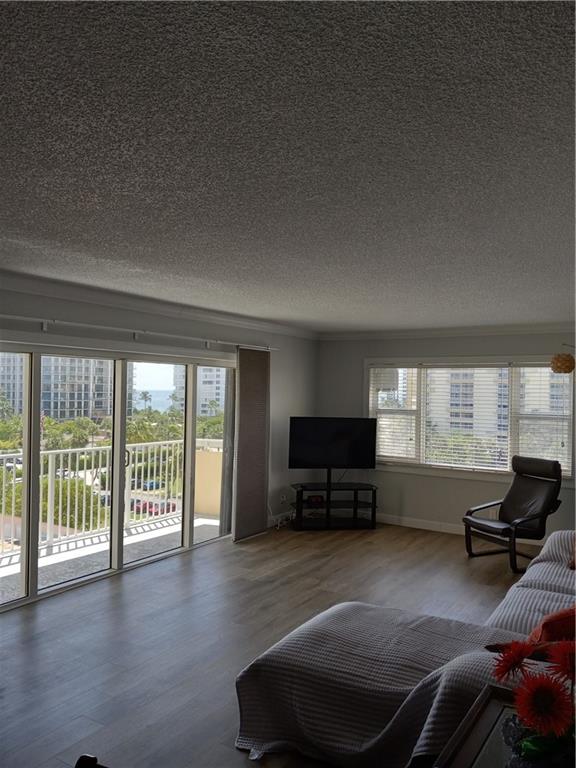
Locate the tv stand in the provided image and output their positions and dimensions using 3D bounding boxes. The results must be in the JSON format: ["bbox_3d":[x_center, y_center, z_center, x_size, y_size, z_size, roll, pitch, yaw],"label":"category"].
[{"bbox_3d":[0.554,1.515,7.527,1.060,0.530,0.500,1,-1,-9],"label":"tv stand"}]

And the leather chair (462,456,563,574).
[{"bbox_3d":[2.307,1.285,6.075,0.790,1.010,0.660,1,-1,-27],"label":"leather chair"}]

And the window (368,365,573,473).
[{"bbox_3d":[2.082,0.388,7.199,2.435,1.219,0.100,0,-1,33],"label":"window"}]

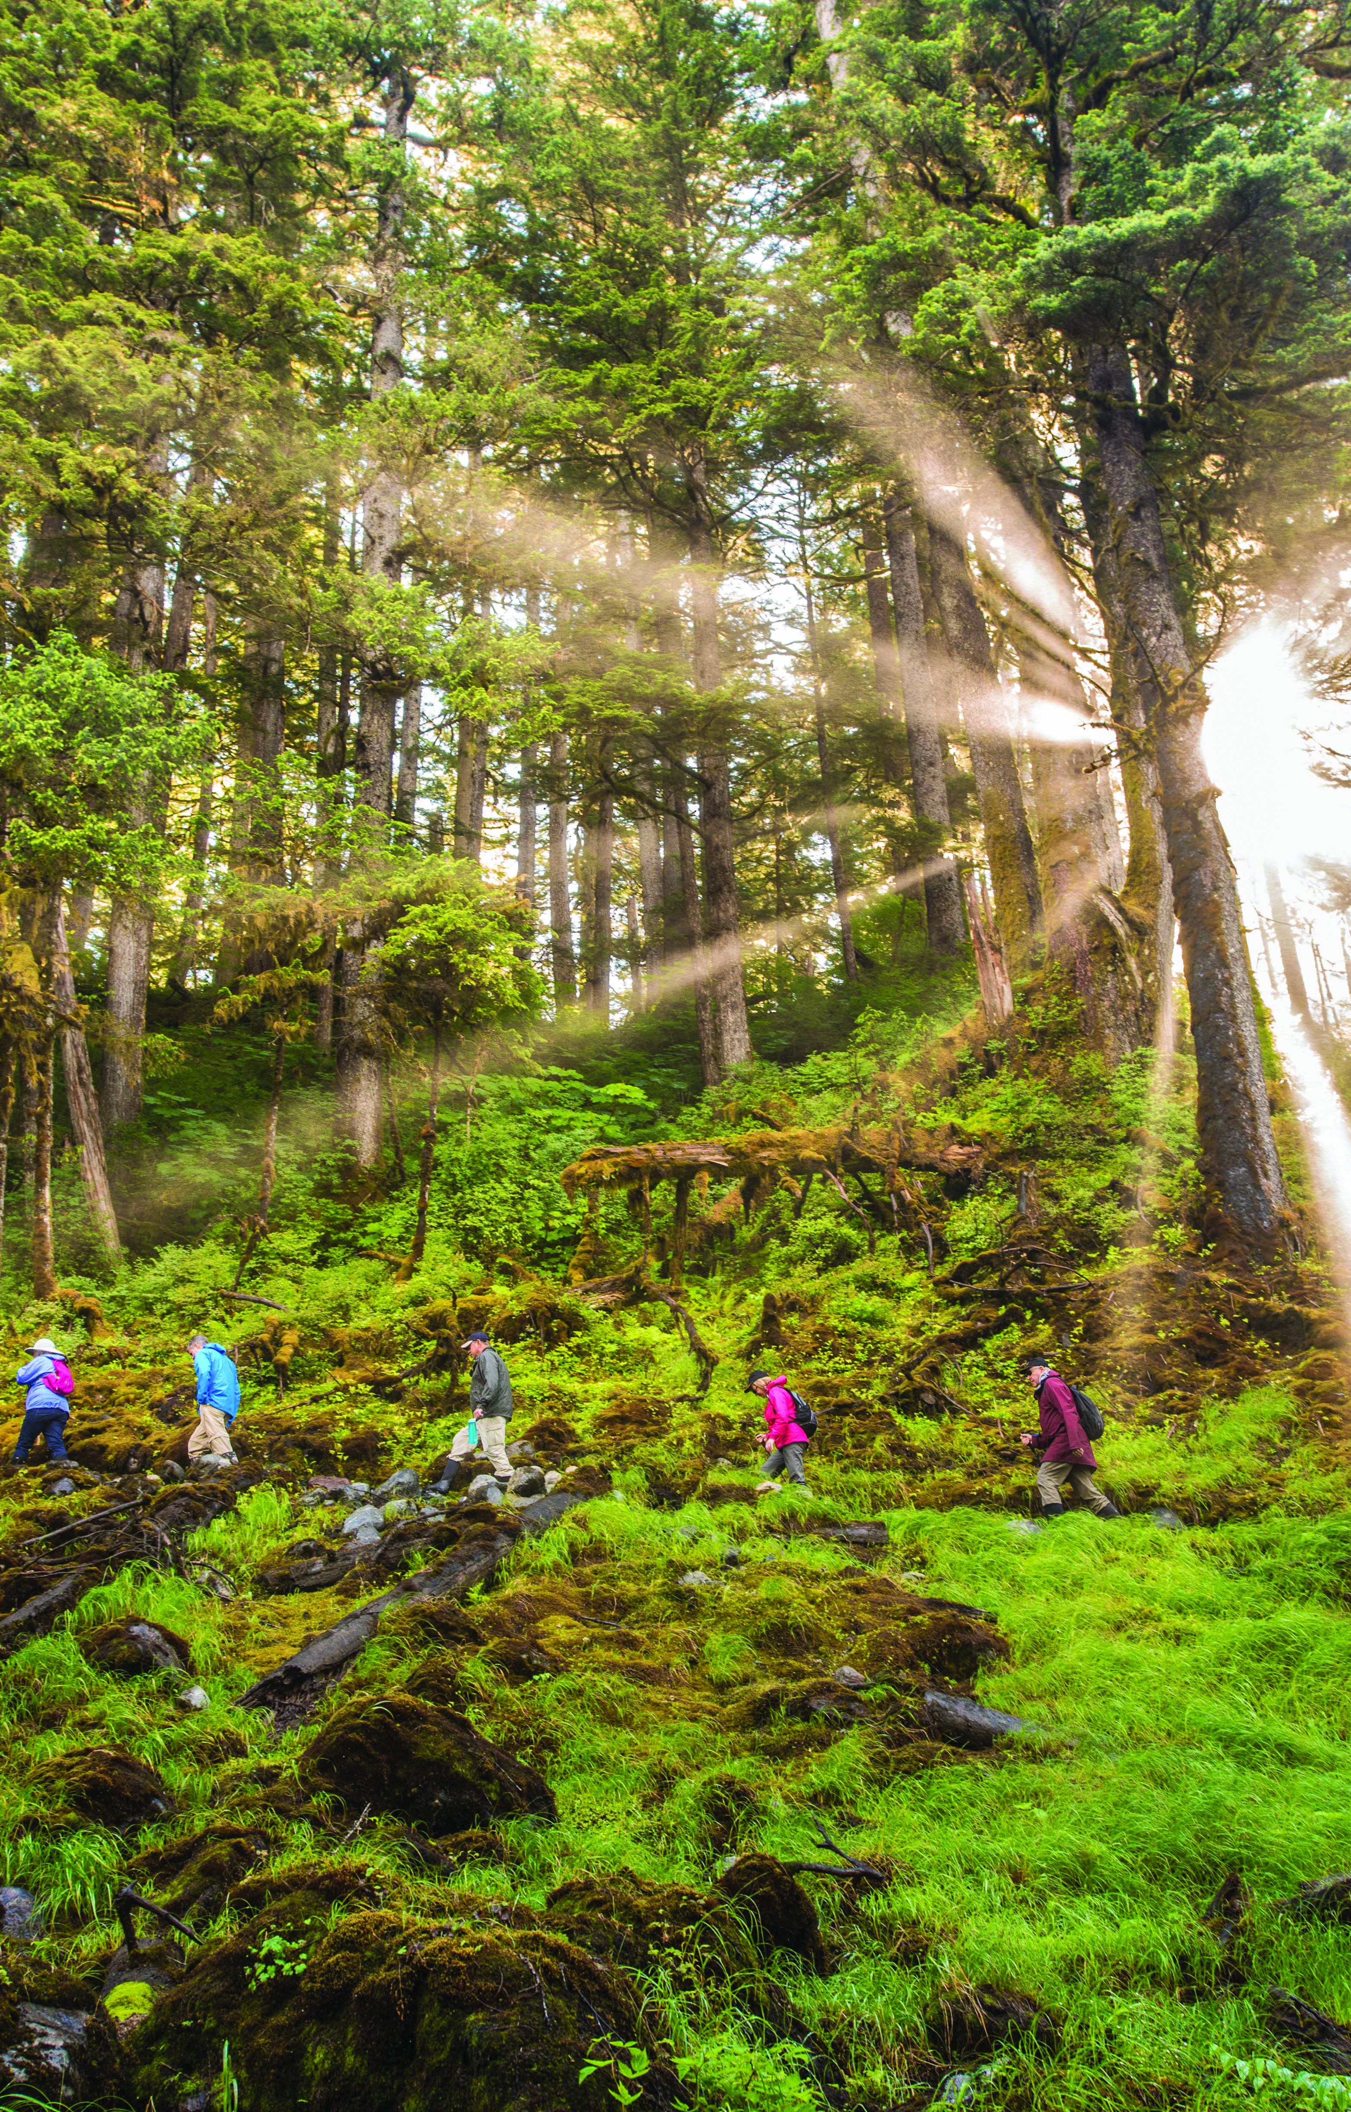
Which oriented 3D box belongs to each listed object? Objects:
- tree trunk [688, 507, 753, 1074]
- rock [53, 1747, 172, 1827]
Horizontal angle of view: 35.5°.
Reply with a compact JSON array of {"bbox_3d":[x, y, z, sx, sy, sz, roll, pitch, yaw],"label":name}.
[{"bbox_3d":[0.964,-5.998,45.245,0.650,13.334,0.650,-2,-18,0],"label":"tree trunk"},{"bbox_3d":[-2.986,3.878,11.200,0.605,0.419,0.520,3,-19,-14],"label":"rock"}]

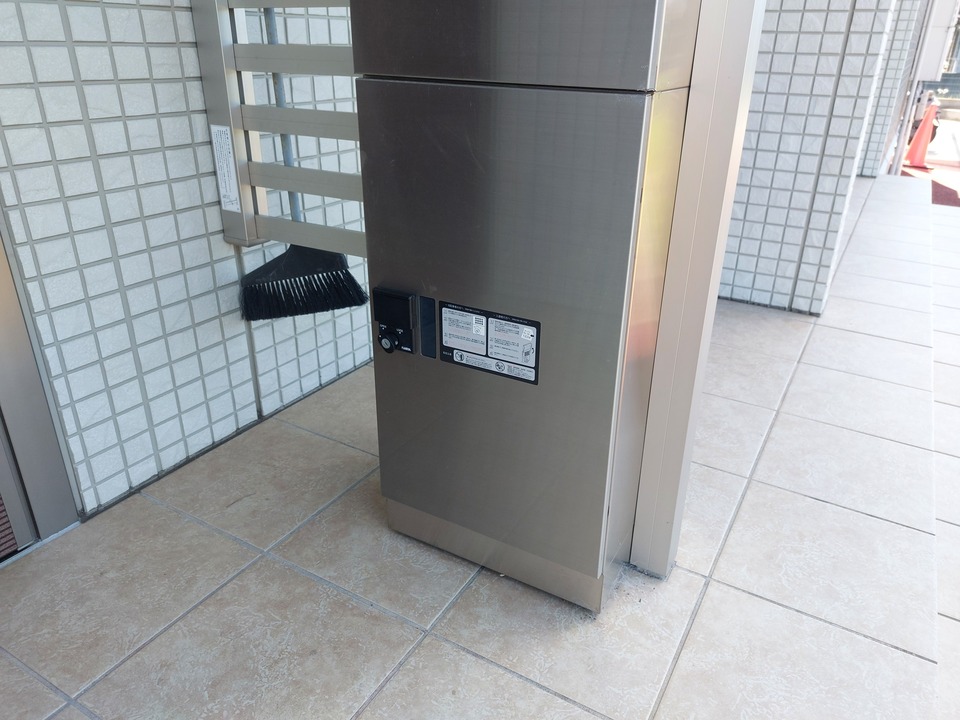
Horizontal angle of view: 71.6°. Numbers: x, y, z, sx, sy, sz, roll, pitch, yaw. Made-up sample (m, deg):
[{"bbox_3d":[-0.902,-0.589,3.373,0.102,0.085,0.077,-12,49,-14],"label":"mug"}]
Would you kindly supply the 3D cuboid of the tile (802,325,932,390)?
[{"bbox_3d":[1.014,-0.010,1.747,0.285,0.010,0.296,15,28,28],"label":"tile"}]

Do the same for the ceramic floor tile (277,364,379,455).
[{"bbox_3d":[-0.233,0.109,1.468,0.313,0.010,0.296,15,28,28],"label":"ceramic floor tile"}]

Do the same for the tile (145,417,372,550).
[{"bbox_3d":[-0.388,0.216,1.233,0.309,0.010,0.296,15,28,28],"label":"tile"}]

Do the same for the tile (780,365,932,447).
[{"bbox_3d":[0.858,0.097,1.512,0.285,0.010,0.296,15,28,28],"label":"tile"}]

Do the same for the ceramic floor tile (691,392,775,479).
[{"bbox_3d":[0.445,0.138,1.409,0.296,0.010,0.296,15,28,28],"label":"ceramic floor tile"}]

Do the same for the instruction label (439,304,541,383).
[{"bbox_3d":[0.010,-0.022,0.840,0.145,0.083,0.002,14,28,27],"label":"instruction label"}]

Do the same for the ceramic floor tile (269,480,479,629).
[{"bbox_3d":[-0.123,0.283,1.084,0.296,0.010,0.296,15,28,28],"label":"ceramic floor tile"}]

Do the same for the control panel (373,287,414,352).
[{"bbox_3d":[-0.116,-0.050,0.894,0.061,0.085,0.020,14,28,27],"label":"control panel"}]

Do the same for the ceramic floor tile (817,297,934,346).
[{"bbox_3d":[1.171,-0.117,1.982,0.285,0.010,0.296,15,28,28],"label":"ceramic floor tile"}]

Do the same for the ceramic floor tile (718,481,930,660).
[{"bbox_3d":[0.540,0.308,1.038,0.284,0.010,0.296,15,28,28],"label":"ceramic floor tile"}]

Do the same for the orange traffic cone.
[{"bbox_3d":[5.233,-2.627,7.790,0.370,0.700,0.370,15,28,28],"label":"orange traffic cone"}]

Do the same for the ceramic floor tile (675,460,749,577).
[{"bbox_3d":[0.289,0.244,1.176,0.296,0.010,0.296,15,28,28],"label":"ceramic floor tile"}]

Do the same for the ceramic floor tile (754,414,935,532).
[{"bbox_3d":[0.701,0.203,1.277,0.285,0.010,0.296,15,28,28],"label":"ceramic floor tile"}]

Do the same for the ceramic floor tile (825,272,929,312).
[{"bbox_3d":[1.328,-0.224,2.217,0.285,0.010,0.296,15,28,28],"label":"ceramic floor tile"}]

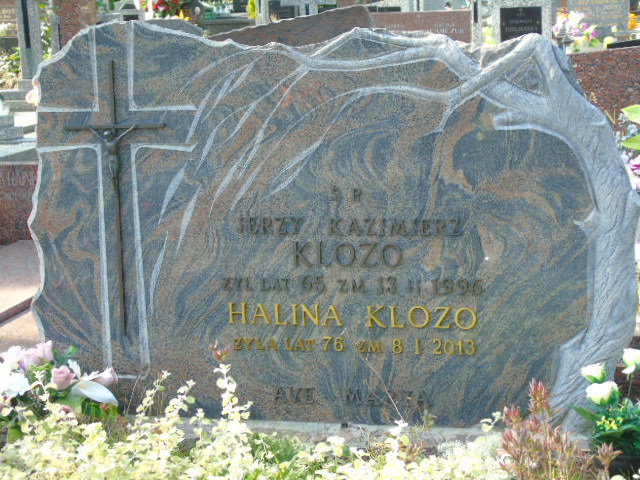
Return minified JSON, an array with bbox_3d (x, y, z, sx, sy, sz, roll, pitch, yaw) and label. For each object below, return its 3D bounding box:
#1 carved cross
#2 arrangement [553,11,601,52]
[{"bbox_3d":[-0.452,-0.086,3.381,0.234,0.625,0.045,0,12,11],"label":"carved cross"},{"bbox_3d":[1.776,-1.440,10.500,0.310,0.260,0.270,-1,12,3],"label":"arrangement"}]

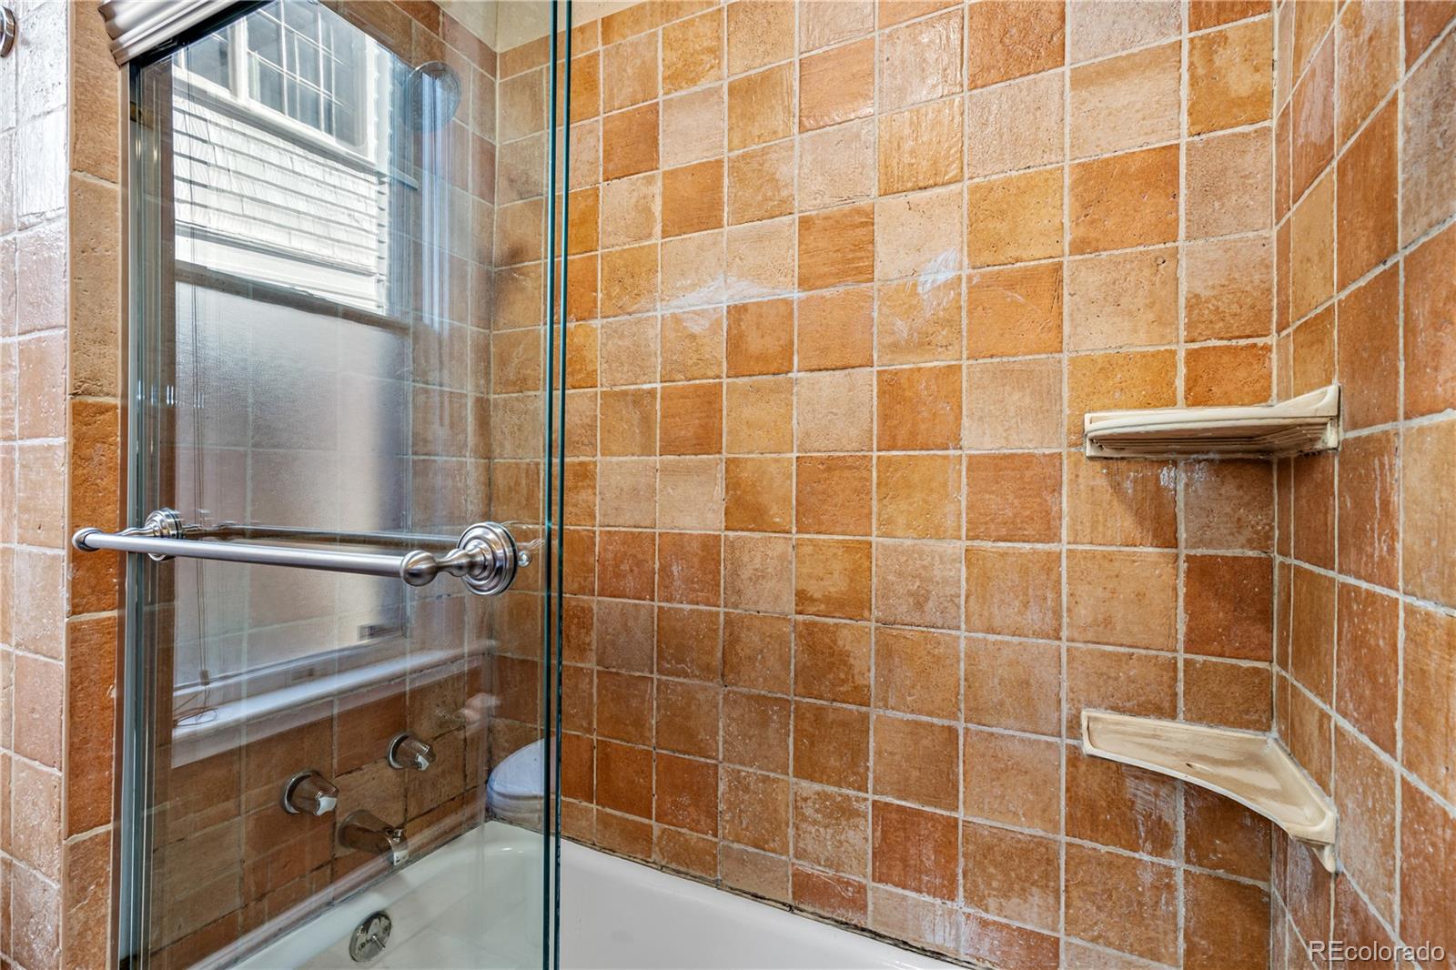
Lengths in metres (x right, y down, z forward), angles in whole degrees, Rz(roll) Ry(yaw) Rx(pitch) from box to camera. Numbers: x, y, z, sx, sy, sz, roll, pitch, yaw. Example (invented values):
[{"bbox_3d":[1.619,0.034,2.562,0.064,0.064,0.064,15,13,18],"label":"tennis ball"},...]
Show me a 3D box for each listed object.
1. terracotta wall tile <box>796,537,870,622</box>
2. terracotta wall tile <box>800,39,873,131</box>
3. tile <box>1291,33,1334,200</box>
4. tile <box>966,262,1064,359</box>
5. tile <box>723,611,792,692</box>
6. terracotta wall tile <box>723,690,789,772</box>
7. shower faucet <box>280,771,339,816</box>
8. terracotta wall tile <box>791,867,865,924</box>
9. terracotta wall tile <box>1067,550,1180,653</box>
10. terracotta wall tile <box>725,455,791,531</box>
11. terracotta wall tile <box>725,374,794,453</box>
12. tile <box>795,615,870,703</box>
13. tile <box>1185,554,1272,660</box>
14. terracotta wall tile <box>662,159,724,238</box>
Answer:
[{"bbox_3d":[0.195,0.173,1.195,0.144,0.147,0.011,0,0,26],"label":"terracotta wall tile"},{"bbox_3d":[0.202,-0.739,1.202,0.143,0.141,0.012,0,-1,26],"label":"terracotta wall tile"},{"bbox_3d":[0.721,-0.444,0.792,0.012,0.139,0.139,0,-1,26],"label":"tile"},{"bbox_3d":[0.474,-0.285,1.071,0.146,0.145,0.010,0,0,26],"label":"tile"},{"bbox_3d":[0.058,0.328,1.264,0.142,0.145,0.012,0,0,26],"label":"tile"},{"bbox_3d":[0.056,0.481,1.277,0.143,0.142,0.012,0,-1,26],"label":"terracotta wall tile"},{"bbox_3d":[-0.735,0.553,1.151,0.072,0.070,0.070,0,0,26],"label":"shower faucet"},{"bbox_3d":[0.187,0.748,1.191,0.142,0.070,0.012,0,-1,26],"label":"terracotta wall tile"},{"bbox_3d":[0.605,0.177,0.996,0.144,0.146,0.012,0,0,26],"label":"terracotta wall tile"},{"bbox_3d":[0.061,0.019,1.263,0.144,0.146,0.011,0,0,26],"label":"terracotta wall tile"},{"bbox_3d":[0.062,-0.134,1.264,0.144,0.145,0.011,0,0,26],"label":"terracotta wall tile"},{"bbox_3d":[0.197,0.325,1.210,0.146,0.145,0.012,0,-1,26],"label":"tile"},{"bbox_3d":[0.725,0.177,0.942,0.101,0.147,0.010,0,0,26],"label":"tile"},{"bbox_3d":[-0.071,-0.594,1.353,0.145,0.142,0.012,0,-1,26],"label":"terracotta wall tile"}]

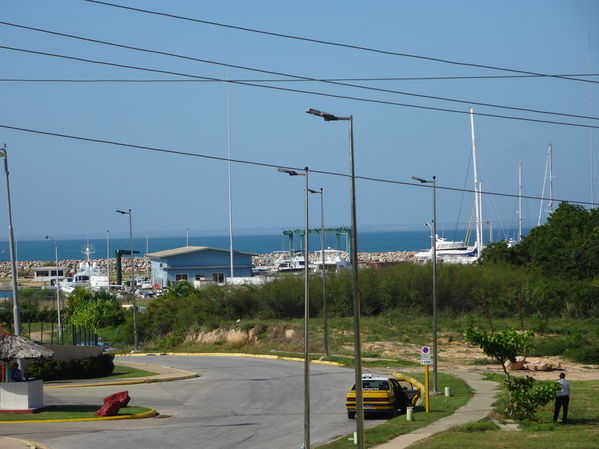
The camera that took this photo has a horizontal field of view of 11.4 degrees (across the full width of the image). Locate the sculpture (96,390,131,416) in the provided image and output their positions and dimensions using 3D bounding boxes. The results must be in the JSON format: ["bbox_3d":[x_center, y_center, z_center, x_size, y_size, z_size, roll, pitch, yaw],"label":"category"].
[{"bbox_3d":[-6.917,6.656,111.300,1.240,0.930,1.200,-1,0,0],"label":"sculpture"}]

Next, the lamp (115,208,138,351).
[{"bbox_3d":[-10.794,3.472,185.882,1.100,8.810,0.320,-2,0,-16],"label":"lamp"}]

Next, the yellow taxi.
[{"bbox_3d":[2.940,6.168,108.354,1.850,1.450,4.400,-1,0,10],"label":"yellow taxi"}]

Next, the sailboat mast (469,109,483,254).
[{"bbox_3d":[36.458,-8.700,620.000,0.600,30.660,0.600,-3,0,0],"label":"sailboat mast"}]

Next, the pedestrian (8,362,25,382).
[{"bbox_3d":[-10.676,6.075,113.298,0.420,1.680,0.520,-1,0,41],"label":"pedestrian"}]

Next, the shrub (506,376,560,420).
[{"bbox_3d":[8.170,6.075,104.500,1.850,1.500,1.700,-1,0,0],"label":"shrub"}]

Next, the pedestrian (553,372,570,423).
[{"bbox_3d":[9.060,5.993,103.500,0.550,1.720,0.360,-1,0,-9],"label":"pedestrian"}]

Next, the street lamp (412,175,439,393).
[{"bbox_3d":[5.146,2.472,123.071,1.100,8.920,0.320,-1,0,10],"label":"street lamp"}]

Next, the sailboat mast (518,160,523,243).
[{"bbox_3d":[49.517,-4.701,670.000,0.500,19.250,0.500,-1,0,0],"label":"sailboat mast"}]

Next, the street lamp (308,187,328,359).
[{"bbox_3d":[0.849,2.554,156.907,1.100,9.020,0.320,-1,0,-13],"label":"street lamp"}]

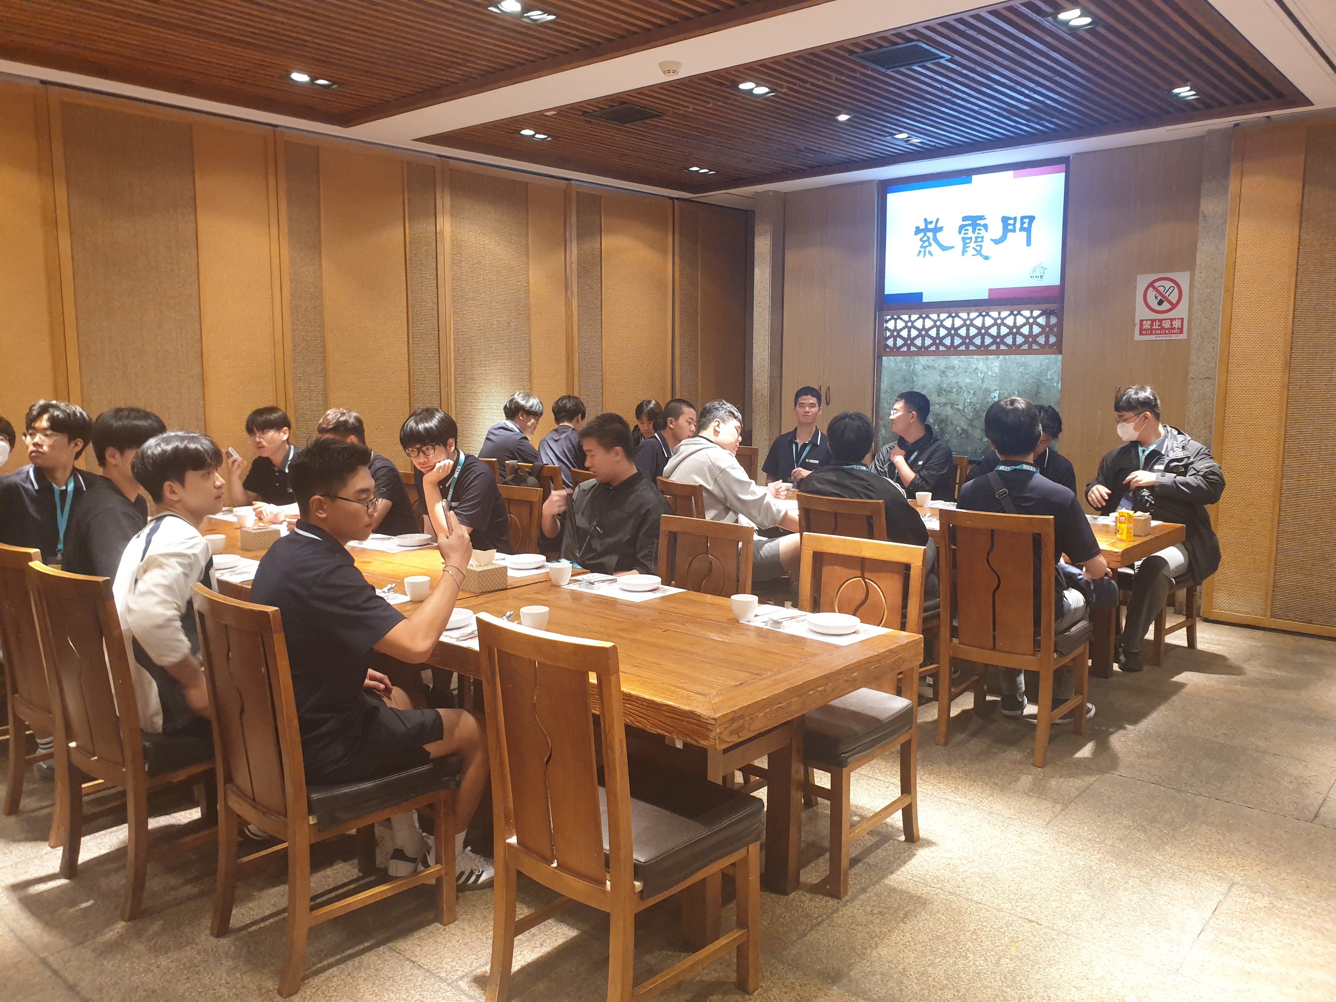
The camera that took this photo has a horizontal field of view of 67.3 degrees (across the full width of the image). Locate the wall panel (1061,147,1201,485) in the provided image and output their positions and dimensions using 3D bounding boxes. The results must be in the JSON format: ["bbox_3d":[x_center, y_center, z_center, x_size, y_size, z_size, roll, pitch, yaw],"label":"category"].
[{"bbox_3d":[2.849,-0.767,6.285,0.750,2.800,0.050,7,10,41],"label":"wall panel"}]

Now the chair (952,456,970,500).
[{"bbox_3d":[1.556,0.205,6.153,0.414,0.962,0.513,7,10,42],"label":"chair"}]

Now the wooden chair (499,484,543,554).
[{"bbox_3d":[-0.839,0.419,4.554,0.415,0.962,0.513,7,10,42],"label":"wooden chair"}]

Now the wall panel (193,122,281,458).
[{"bbox_3d":[-2.542,-0.737,6.091,0.060,2.900,0.470,7,10,44],"label":"wall panel"}]

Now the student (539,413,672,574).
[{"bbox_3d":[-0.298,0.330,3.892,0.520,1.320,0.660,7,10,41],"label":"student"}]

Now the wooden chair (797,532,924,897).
[{"bbox_3d":[0.502,0.628,3.180,0.455,0.970,0.520,6,9,41],"label":"wooden chair"}]

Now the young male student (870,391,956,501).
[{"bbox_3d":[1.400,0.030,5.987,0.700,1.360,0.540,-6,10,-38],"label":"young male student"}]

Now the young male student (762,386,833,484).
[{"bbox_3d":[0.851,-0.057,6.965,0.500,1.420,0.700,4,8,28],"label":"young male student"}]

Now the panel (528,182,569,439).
[{"bbox_3d":[-0.857,-0.900,7.309,0.050,2.698,0.355,7,10,42],"label":"panel"}]

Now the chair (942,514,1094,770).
[{"bbox_3d":[1.401,0.494,4.035,0.440,0.955,0.500,6,10,40],"label":"chair"}]

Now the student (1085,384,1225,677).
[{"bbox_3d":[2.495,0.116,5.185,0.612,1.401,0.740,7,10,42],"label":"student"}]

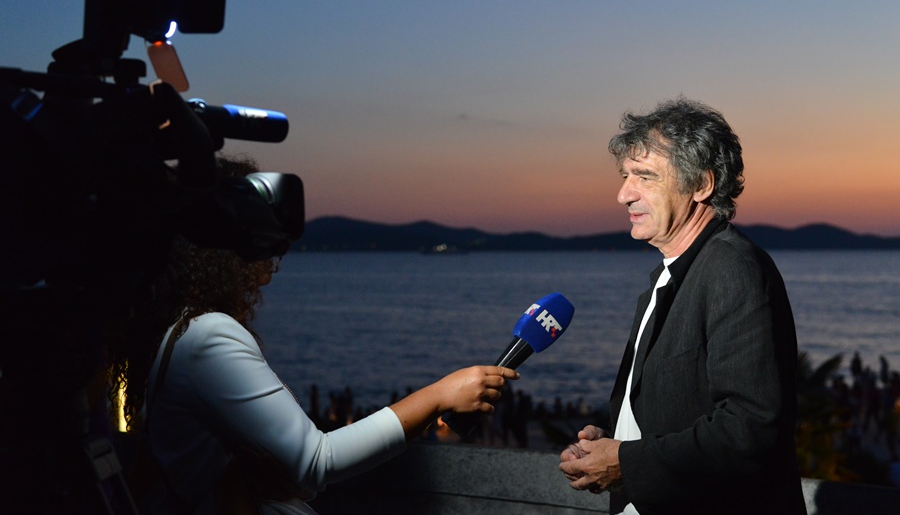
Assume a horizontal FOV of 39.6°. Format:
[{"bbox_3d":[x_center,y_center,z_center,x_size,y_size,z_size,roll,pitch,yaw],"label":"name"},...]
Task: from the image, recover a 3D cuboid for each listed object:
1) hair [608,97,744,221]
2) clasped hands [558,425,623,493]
[{"bbox_3d":[0.435,-0.187,2.400,0.252,0.232,0.205,0,0,-14],"label":"hair"},{"bbox_3d":[0.265,0.380,2.350,0.125,0.125,0.140,0,0,-16],"label":"clasped hands"}]

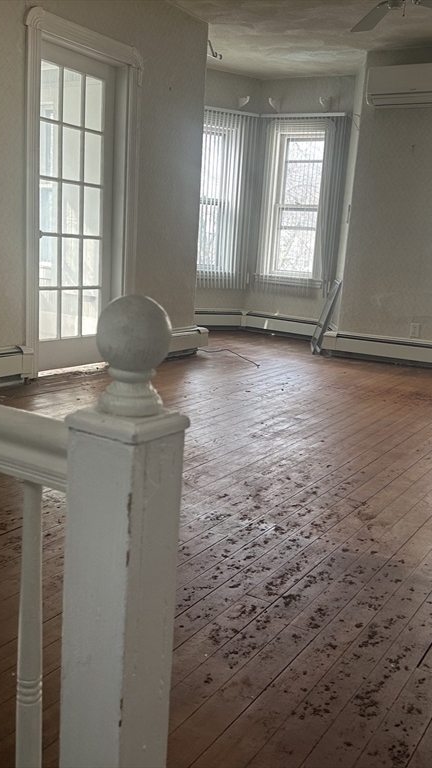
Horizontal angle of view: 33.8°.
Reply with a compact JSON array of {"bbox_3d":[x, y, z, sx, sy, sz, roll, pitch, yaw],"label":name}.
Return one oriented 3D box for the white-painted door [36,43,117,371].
[{"bbox_3d":[-0.988,-1.123,4.751,0.045,2.053,0.814,10,13,31],"label":"white-painted door"}]

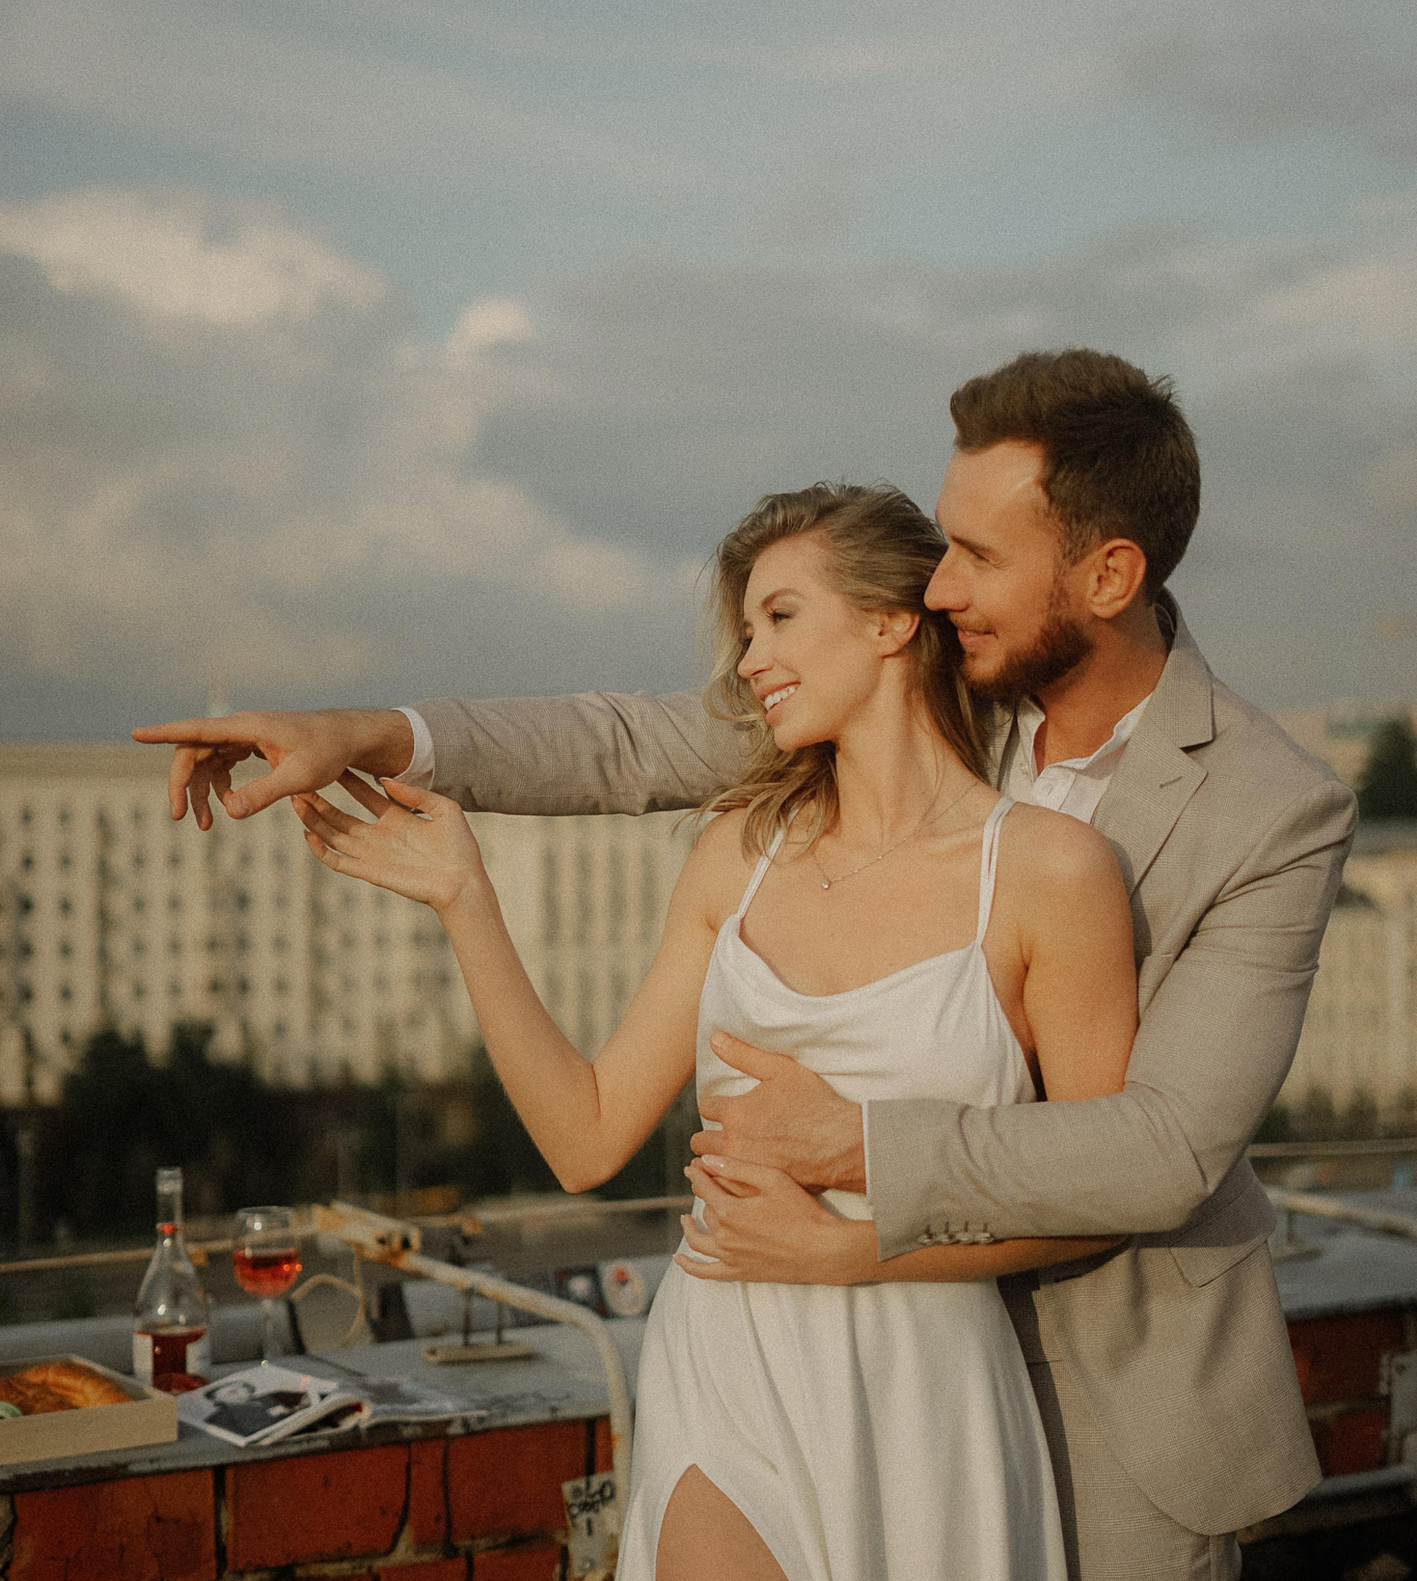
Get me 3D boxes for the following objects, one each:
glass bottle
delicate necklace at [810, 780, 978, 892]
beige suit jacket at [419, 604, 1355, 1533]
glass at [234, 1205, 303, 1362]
[{"bbox_3d":[-0.700,0.636,3.850,0.094,0.291,0.094,0,0,0],"label":"glass bottle"},{"bbox_3d":[0.128,0.030,2.410,0.150,0.105,0.130,0,0,30],"label":"delicate necklace"},{"bbox_3d":[0.173,0.215,2.460,0.650,0.760,0.600,0,0,38],"label":"beige suit jacket"},{"bbox_3d":[-0.586,0.660,3.920,0.090,0.217,0.090,0,0,0],"label":"glass"}]

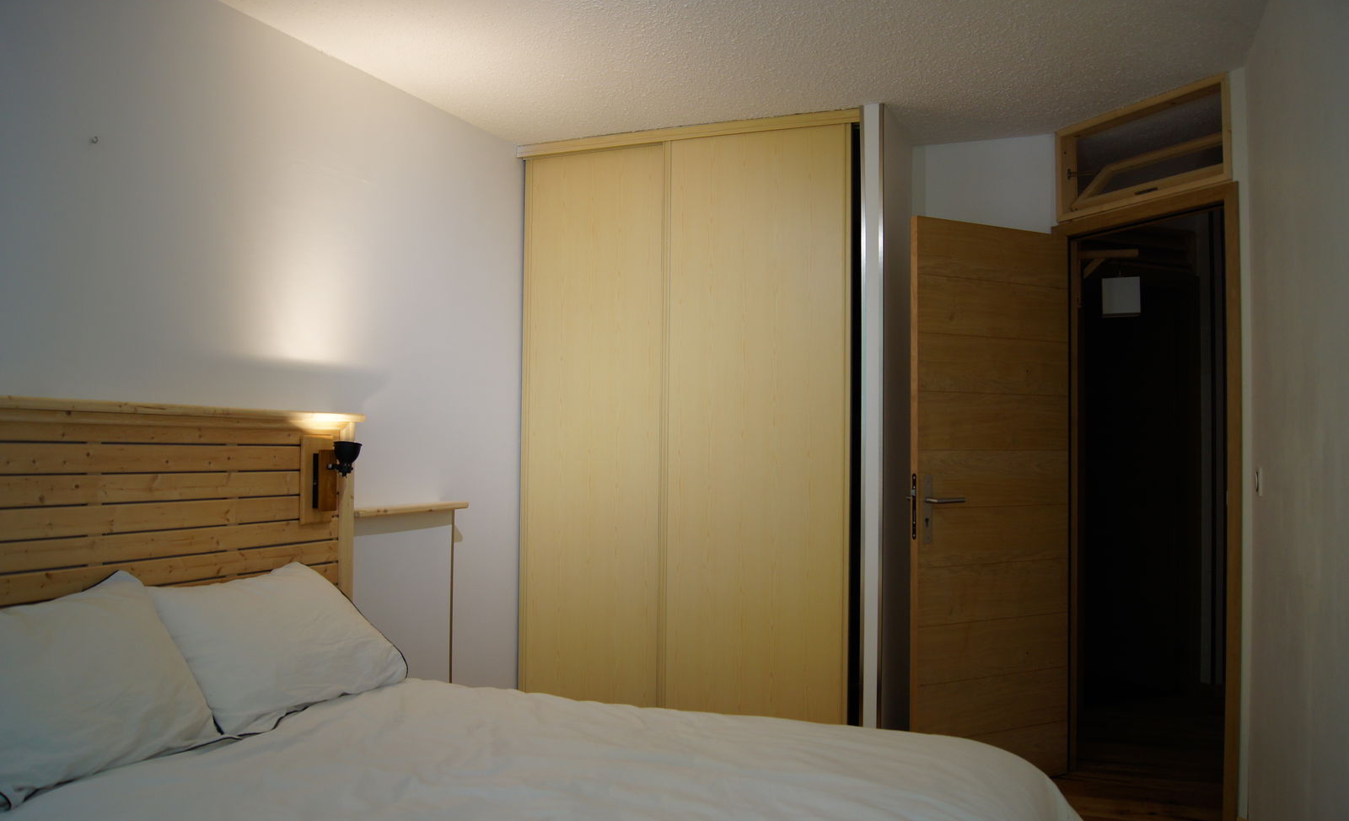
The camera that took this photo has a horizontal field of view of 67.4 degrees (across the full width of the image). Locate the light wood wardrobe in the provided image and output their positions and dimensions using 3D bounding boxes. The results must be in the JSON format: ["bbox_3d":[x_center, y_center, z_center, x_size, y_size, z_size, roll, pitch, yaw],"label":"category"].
[{"bbox_3d":[0.115,0.129,4.188,1.450,2.450,0.580,0,-1,23],"label":"light wood wardrobe"}]

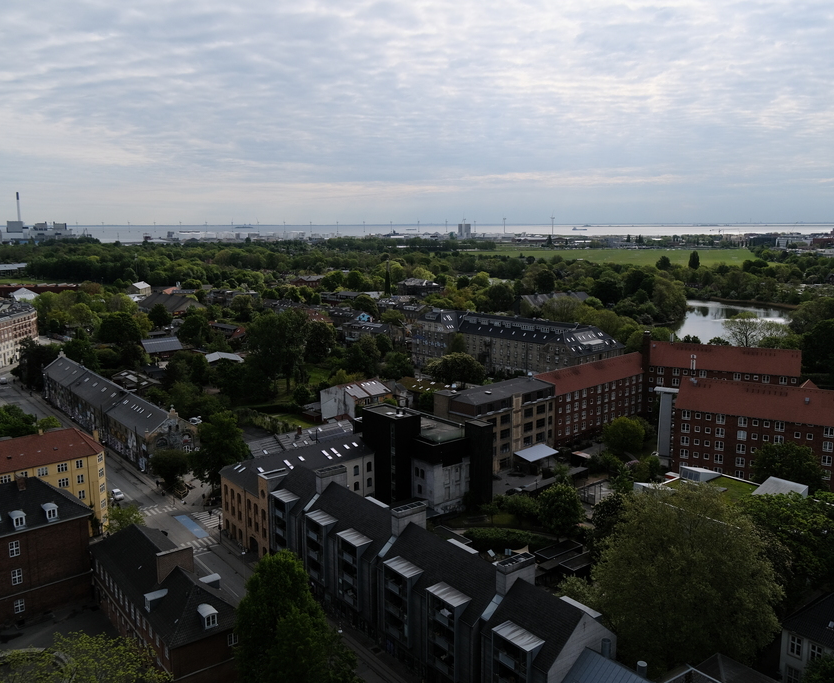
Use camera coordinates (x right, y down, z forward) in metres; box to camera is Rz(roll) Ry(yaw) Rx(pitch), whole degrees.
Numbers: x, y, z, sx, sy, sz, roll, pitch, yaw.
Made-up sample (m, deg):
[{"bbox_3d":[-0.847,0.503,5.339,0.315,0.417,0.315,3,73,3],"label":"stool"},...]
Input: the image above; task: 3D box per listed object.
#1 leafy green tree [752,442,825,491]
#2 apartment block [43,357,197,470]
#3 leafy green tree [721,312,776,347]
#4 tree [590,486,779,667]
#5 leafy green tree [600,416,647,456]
[{"bbox_3d":[71.100,25.610,141.910,12.800,12.100,12.800,0,9,0],"label":"leafy green tree"},{"bbox_3d":[-80.170,15.890,192.780,11.300,12.000,90.000,-7,12,-38],"label":"apartment block"},{"bbox_3d":[131.000,-2.400,293.380,19.500,18.000,19.500,0,9,0],"label":"leafy green tree"},{"bbox_3d":[32.000,28.740,89.040,21.000,22.800,21.000,0,9,0],"label":"tree"},{"bbox_3d":[47.900,22.230,171.250,9.500,9.400,9.500,0,9,0],"label":"leafy green tree"}]

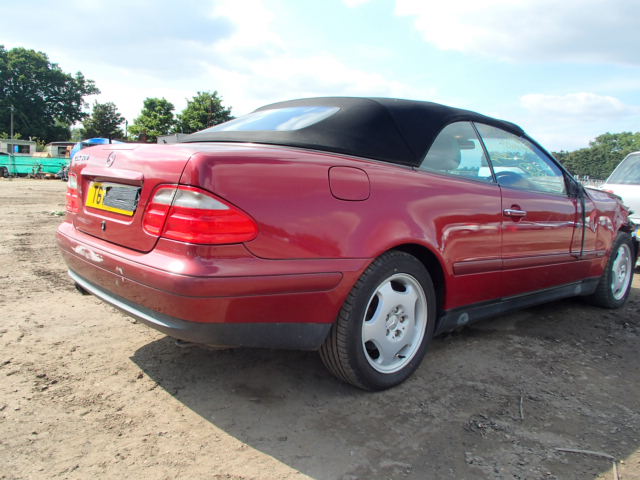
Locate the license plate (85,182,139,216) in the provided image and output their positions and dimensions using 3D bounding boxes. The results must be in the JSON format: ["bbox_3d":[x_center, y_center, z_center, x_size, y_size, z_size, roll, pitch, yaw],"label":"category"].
[{"bbox_3d":[-0.868,-0.175,2.146,0.015,0.111,0.520,15,-3,-43],"label":"license plate"}]

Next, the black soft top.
[{"bbox_3d":[0.177,-0.621,3.030,1.940,0.425,1.400,-3,9,-42],"label":"black soft top"}]

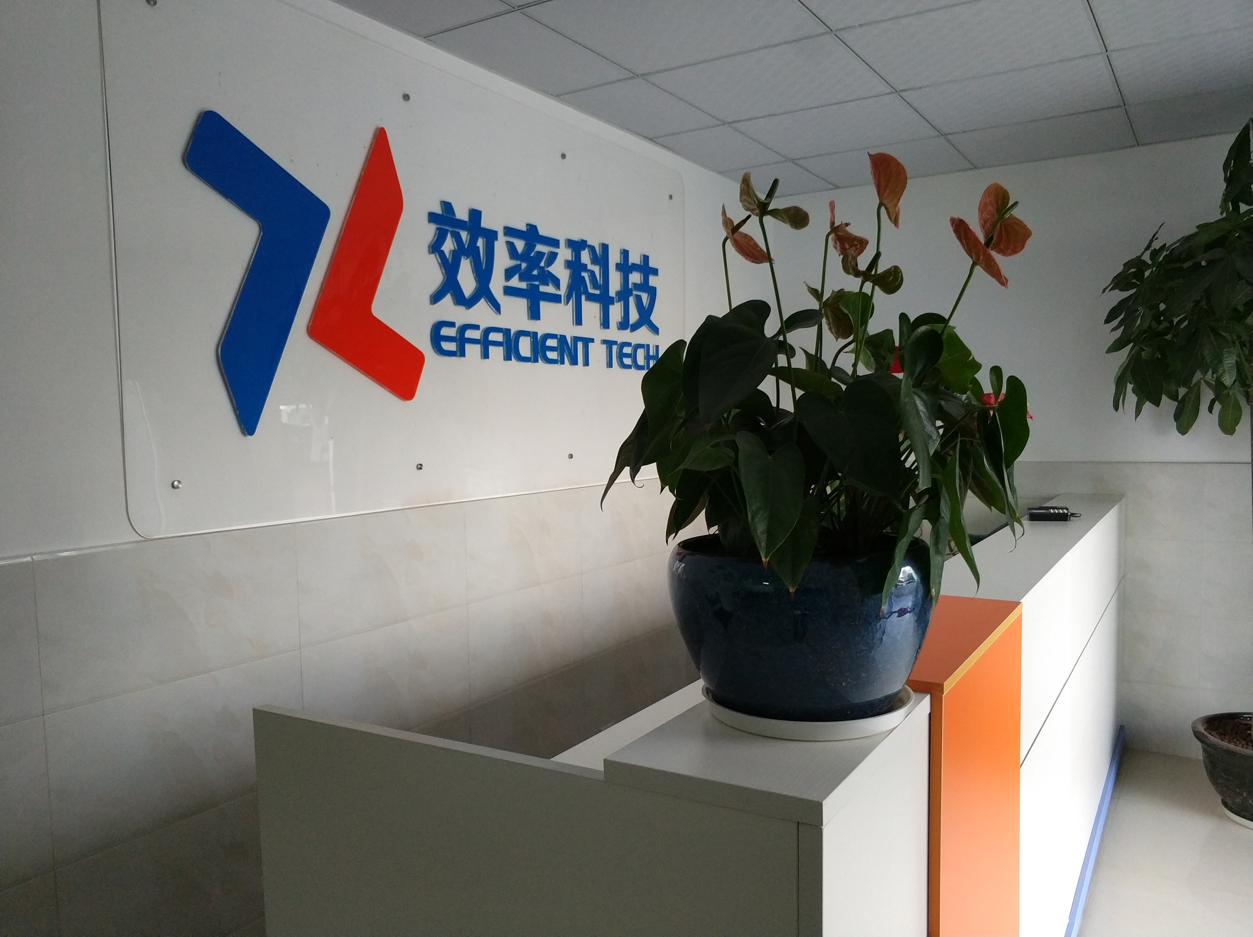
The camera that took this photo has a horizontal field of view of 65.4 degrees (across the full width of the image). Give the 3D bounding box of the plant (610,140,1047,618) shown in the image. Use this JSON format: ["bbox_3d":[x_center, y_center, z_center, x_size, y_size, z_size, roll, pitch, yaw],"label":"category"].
[{"bbox_3d":[0.238,-0.111,1.210,0.520,0.550,0.460,-1,3,11],"label":"plant"}]

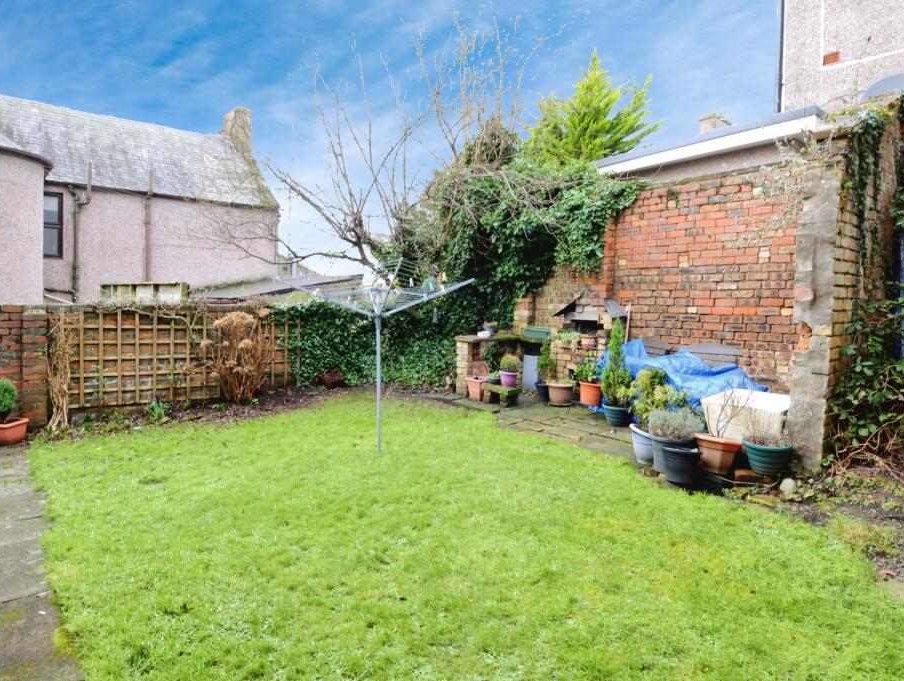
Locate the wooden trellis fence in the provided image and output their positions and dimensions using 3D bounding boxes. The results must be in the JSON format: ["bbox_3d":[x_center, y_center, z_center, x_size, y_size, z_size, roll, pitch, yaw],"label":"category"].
[{"bbox_3d":[-3.657,0.198,7.269,2.950,1.300,0.050,0,4,-35],"label":"wooden trellis fence"}]

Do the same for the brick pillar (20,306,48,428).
[{"bbox_3d":[-5.105,0.356,6.255,0.250,1.480,0.270,0,4,-35],"label":"brick pillar"}]

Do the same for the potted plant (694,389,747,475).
[{"bbox_3d":[2.744,0.913,5.222,0.440,0.840,0.440,3,3,27],"label":"potted plant"}]

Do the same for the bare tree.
[{"bbox_3d":[-1.099,-2.201,9.026,6.300,6.500,4.700,2,3,0],"label":"bare tree"}]

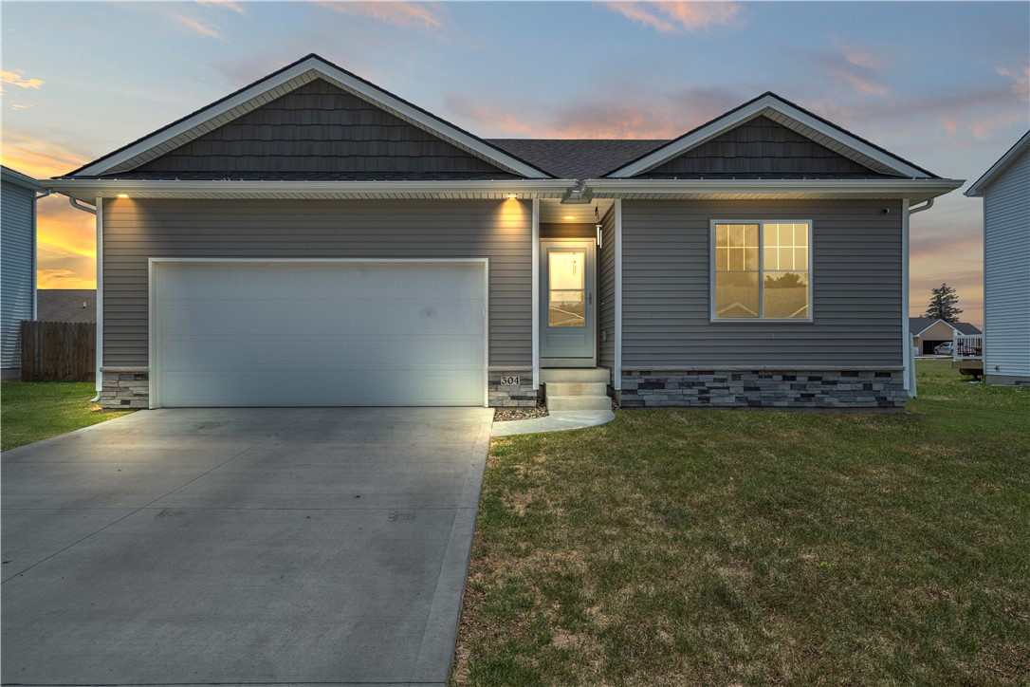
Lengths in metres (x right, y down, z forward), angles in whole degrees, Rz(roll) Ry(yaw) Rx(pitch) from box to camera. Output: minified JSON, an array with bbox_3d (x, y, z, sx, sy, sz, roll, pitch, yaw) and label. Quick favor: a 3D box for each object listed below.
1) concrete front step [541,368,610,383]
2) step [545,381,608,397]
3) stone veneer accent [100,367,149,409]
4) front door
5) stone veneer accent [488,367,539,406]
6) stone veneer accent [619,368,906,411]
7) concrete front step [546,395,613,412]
[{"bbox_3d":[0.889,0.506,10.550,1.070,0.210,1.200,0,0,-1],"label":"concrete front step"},{"bbox_3d":[0.893,0.672,9.740,0.890,0.190,0.380,0,0,-1],"label":"step"},{"bbox_3d":[-5.634,0.636,9.550,0.705,0.610,0.120,0,0,-1],"label":"stone veneer accent"},{"bbox_3d":[0.924,-0.696,11.410,0.960,2.180,0.100,0,0,-1],"label":"front door"},{"bbox_3d":[-0.031,0.632,9.590,0.710,0.600,0.120,0,0,-1],"label":"stone veneer accent"},{"bbox_3d":[3.624,0.641,9.660,4.200,0.610,0.120,0,0,-1],"label":"stone veneer accent"},{"bbox_3d":[0.906,0.850,9.380,0.890,0.185,0.360,0,0,-1],"label":"concrete front step"}]

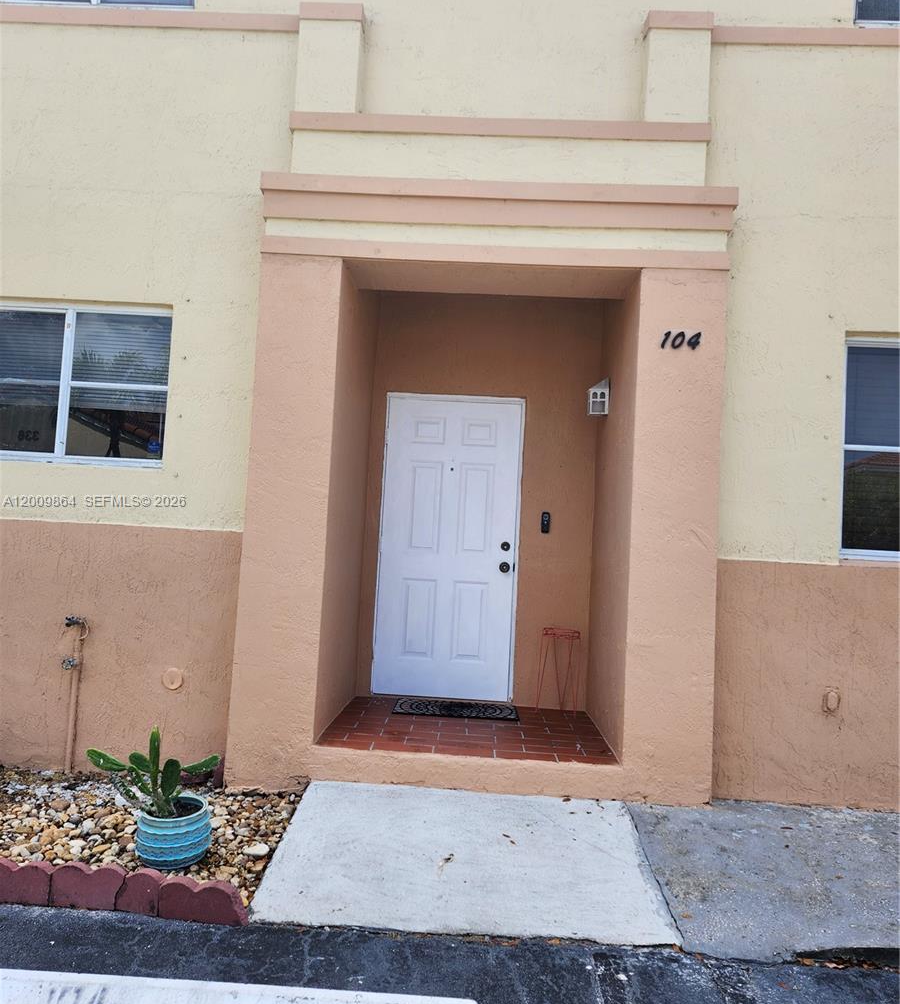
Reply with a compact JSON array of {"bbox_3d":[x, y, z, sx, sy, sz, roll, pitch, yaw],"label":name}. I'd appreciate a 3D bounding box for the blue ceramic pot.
[{"bbox_3d":[-1.119,1.339,3.242,0.310,0.210,0.310,3,-3,0],"label":"blue ceramic pot"}]

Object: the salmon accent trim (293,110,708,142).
[{"bbox_3d":[0.253,-1.968,4.233,2.210,0.096,0.100,3,-3,3],"label":"salmon accent trim"}]

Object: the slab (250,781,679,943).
[{"bbox_3d":[0.064,1.564,3.462,1.580,0.100,1.060,3,8,3],"label":"slab"}]

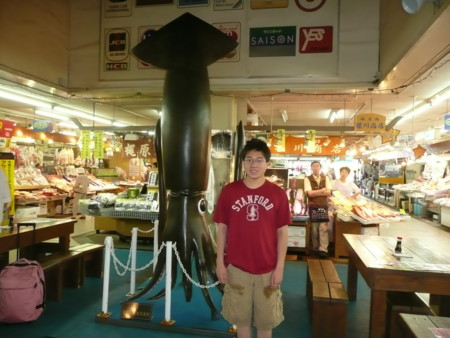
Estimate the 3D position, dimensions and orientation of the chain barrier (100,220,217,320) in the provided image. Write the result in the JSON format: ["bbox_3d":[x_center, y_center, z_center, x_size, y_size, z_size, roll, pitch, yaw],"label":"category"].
[{"bbox_3d":[-0.455,1.050,3.964,1.330,0.770,1.220,2,0,12],"label":"chain barrier"}]

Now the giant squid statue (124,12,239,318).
[{"bbox_3d":[-0.410,-0.134,3.969,1.270,3.150,0.970,2,0,13],"label":"giant squid statue"}]

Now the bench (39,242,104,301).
[{"bbox_3d":[-1.876,1.235,4.234,0.290,0.430,1.300,2,0,12],"label":"bench"}]

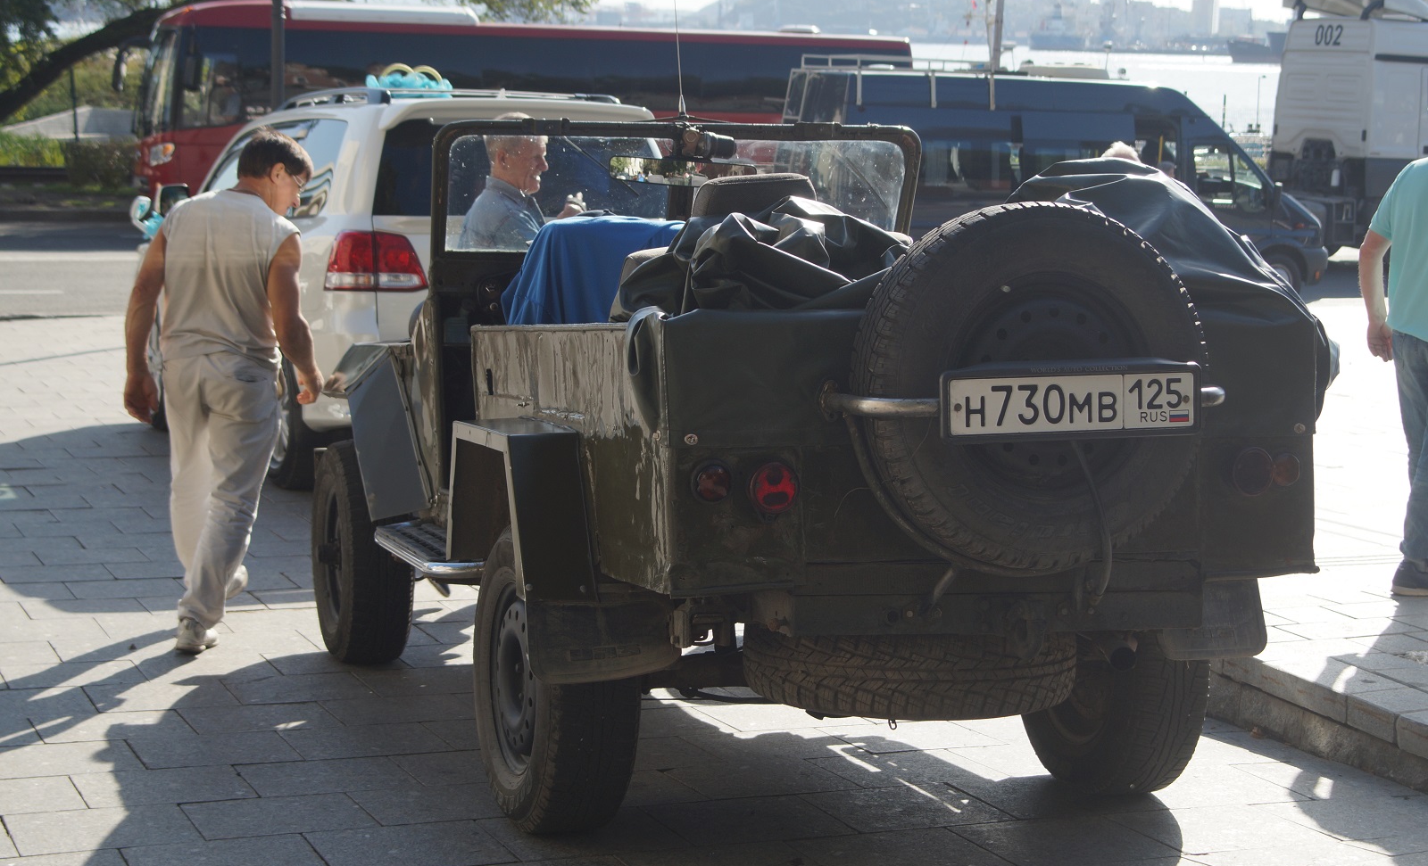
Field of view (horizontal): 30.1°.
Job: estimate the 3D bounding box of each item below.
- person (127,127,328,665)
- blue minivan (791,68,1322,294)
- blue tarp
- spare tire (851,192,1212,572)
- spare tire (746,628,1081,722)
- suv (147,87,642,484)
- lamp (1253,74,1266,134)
[{"bbox_3d":[-1.637,-0.151,8.850,0.600,1.700,0.580,3,9,10],"label":"person"},{"bbox_3d":[4.265,-3.213,33.236,6.200,2.650,2.000,-1,9,-15],"label":"blue minivan"},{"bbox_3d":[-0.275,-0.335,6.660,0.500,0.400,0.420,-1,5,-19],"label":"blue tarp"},{"bbox_3d":[0.625,-0.102,5.285,0.715,0.715,0.215,-1,5,-19],"label":"spare tire"},{"bbox_3d":[0.418,0.449,5.696,0.715,0.215,0.715,1,5,0],"label":"spare tire"},{"bbox_3d":[-1.729,-0.845,14.261,1.970,1.930,4.950,-2,6,-22],"label":"suv"},{"bbox_3d":[53.452,-32.213,260.000,0.800,5.700,0.300,2,9,0],"label":"lamp"}]

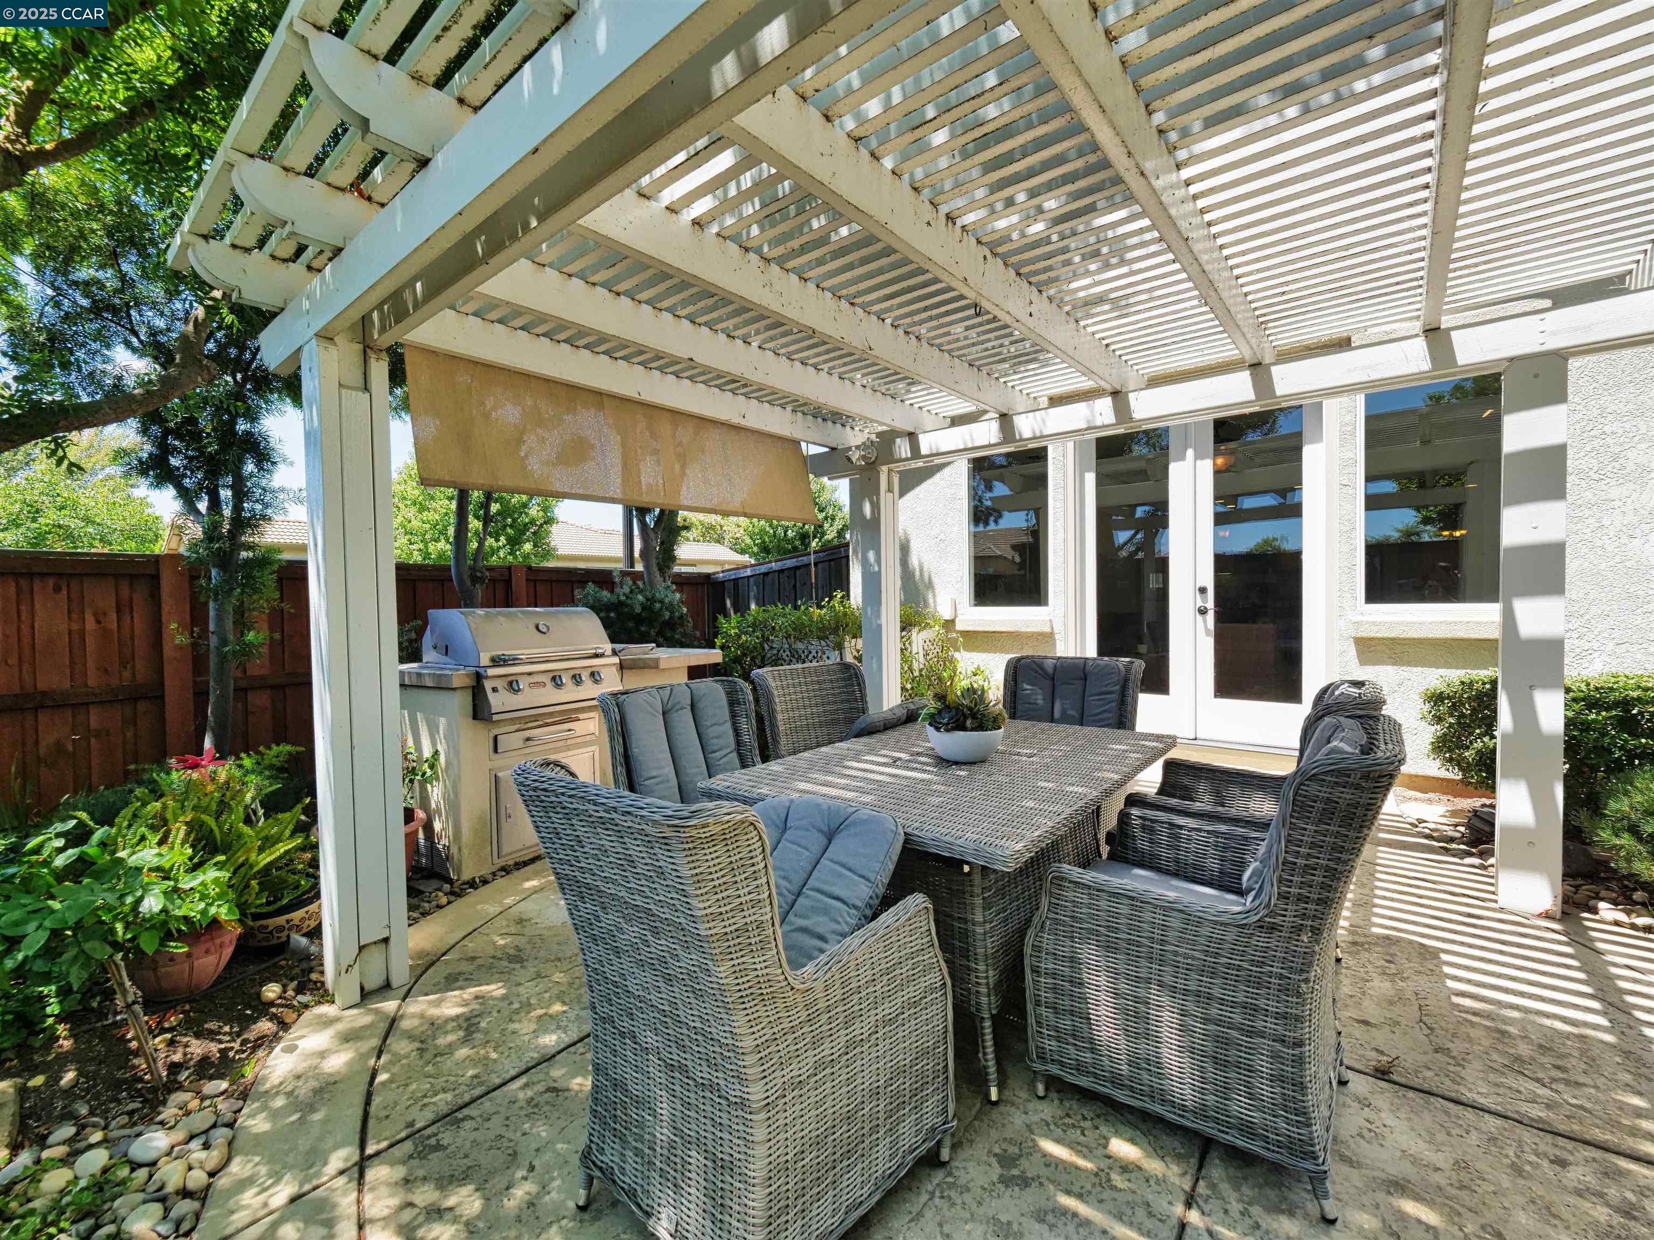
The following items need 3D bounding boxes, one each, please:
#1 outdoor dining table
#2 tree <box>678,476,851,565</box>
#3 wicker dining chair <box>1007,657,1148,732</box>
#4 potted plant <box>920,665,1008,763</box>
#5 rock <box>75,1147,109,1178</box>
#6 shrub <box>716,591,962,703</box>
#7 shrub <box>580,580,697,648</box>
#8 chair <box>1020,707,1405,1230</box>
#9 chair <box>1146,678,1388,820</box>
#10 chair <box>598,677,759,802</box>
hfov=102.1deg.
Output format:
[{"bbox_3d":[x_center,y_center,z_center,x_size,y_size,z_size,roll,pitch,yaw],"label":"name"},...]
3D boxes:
[{"bbox_3d":[0.474,0.820,2.257,0.973,0.722,1.495,0,2,39],"label":"outdoor dining table"},{"bbox_3d":[-1.492,-1.250,15.000,4.200,5.200,4.200,-1,1,0],"label":"tree"},{"bbox_3d":[1.022,0.681,2.941,0.618,0.953,0.741,0,1,33],"label":"wicker dining chair"},{"bbox_3d":[0.461,0.316,2.250,0.270,0.285,0.265,-1,1,0],"label":"potted plant"},{"bbox_3d":[-1.659,1.228,1.511,0.095,0.037,0.056,0,2,41],"label":"rock"},{"bbox_3d":[0.068,0.555,5.511,2.000,1.360,0.850,0,1,27],"label":"shrub"},{"bbox_3d":[-1.729,0.445,6.209,1.120,1.580,1.100,-1,1,0],"label":"shrub"},{"bbox_3d":[0.976,0.708,1.650,0.741,0.953,0.618,0,2,40],"label":"chair"},{"bbox_3d":[1.420,0.689,2.221,0.741,0.953,0.618,0,2,39],"label":"chair"},{"bbox_3d":[-0.320,0.718,2.251,0.741,0.953,0.618,0,2,43],"label":"chair"}]

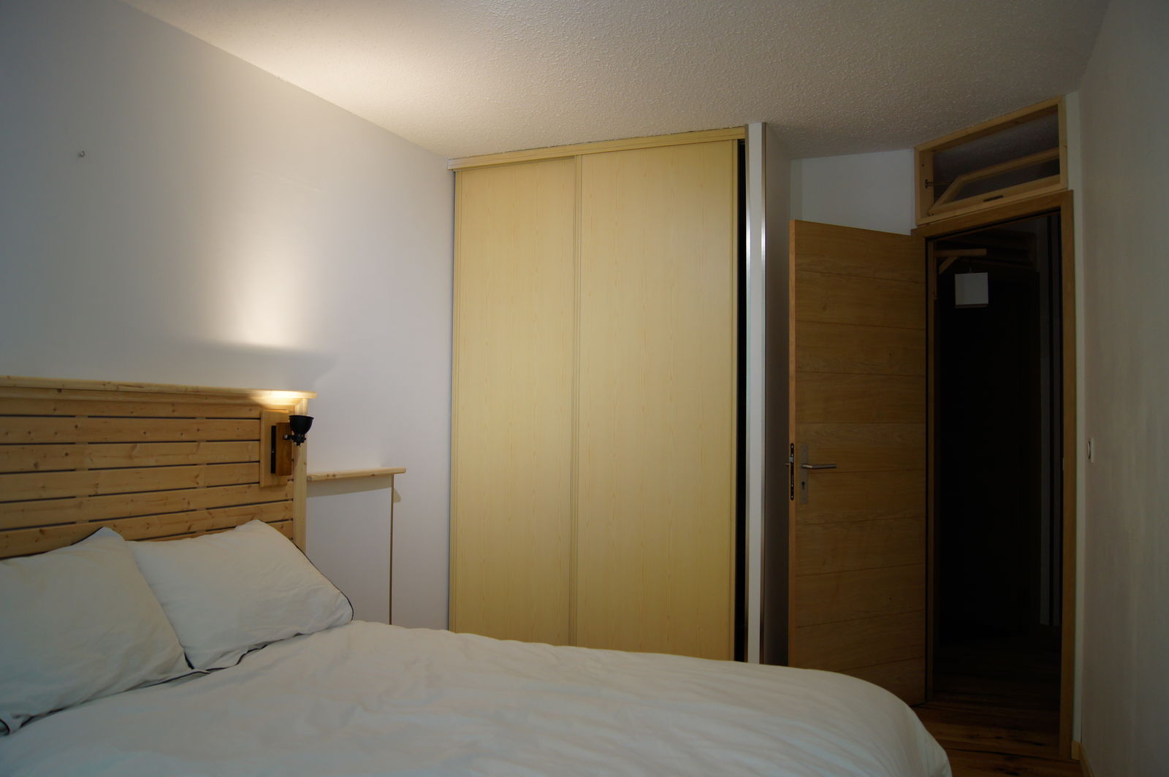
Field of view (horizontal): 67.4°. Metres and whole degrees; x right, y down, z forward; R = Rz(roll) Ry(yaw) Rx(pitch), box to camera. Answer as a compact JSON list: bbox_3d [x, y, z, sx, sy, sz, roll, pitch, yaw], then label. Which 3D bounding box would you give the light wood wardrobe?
[{"bbox_3d":[0.115,0.129,4.188,1.450,2.450,0.580,0,-1,23],"label":"light wood wardrobe"}]

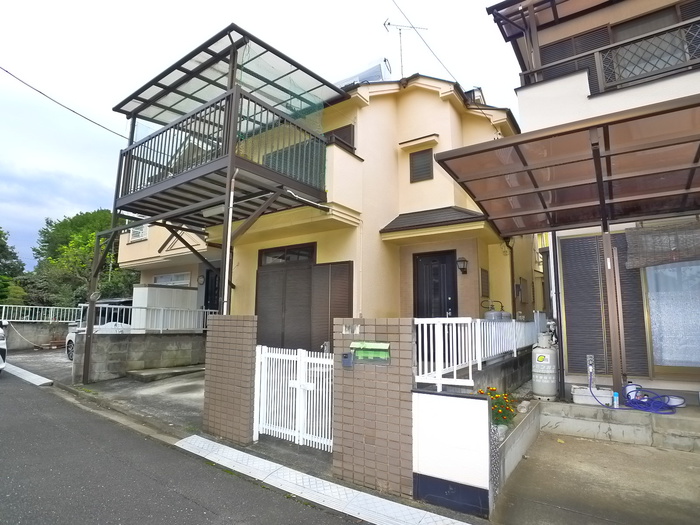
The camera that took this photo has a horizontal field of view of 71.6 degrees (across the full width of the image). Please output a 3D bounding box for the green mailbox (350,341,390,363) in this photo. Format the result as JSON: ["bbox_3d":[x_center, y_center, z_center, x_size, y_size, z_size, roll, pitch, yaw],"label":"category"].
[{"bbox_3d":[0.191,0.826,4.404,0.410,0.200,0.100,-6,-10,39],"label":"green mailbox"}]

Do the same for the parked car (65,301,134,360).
[{"bbox_3d":[-6.046,1.875,13.177,3.600,1.650,1.550,-5,-10,38],"label":"parked car"}]

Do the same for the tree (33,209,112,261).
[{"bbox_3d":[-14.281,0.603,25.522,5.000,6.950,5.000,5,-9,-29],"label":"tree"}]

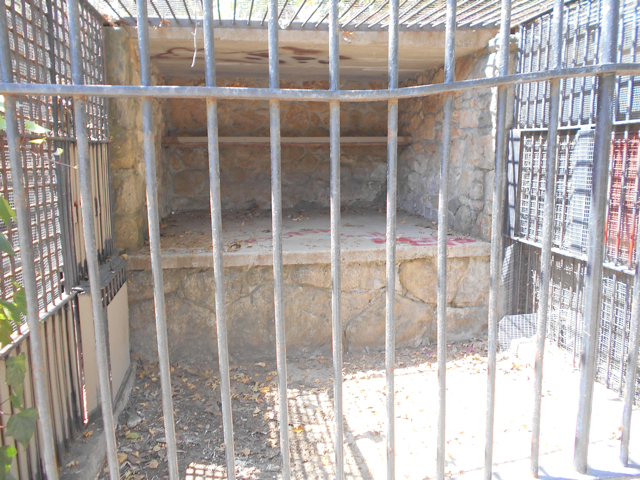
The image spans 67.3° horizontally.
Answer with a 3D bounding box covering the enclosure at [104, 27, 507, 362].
[{"bbox_3d":[-0.154,-0.507,4.579,2.895,2.340,2.100,-2,11,-9],"label":"enclosure"}]

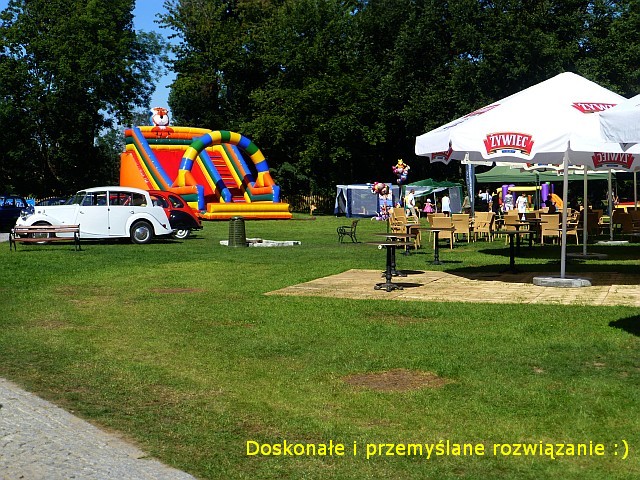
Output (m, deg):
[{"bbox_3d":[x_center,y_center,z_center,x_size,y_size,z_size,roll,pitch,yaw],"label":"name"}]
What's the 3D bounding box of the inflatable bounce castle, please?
[{"bbox_3d":[-7.351,-4.945,69.149,6.500,7.000,9.400,-2,3,-39],"label":"inflatable bounce castle"}]

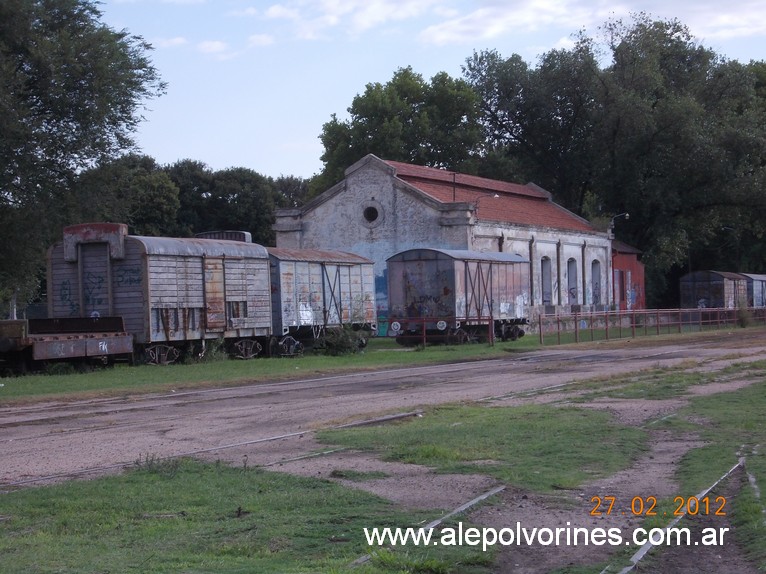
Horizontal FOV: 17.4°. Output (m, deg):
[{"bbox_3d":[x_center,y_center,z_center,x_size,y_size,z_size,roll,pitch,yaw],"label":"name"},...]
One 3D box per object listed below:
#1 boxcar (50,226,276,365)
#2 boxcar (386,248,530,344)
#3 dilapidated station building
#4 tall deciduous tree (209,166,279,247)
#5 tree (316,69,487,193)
[{"bbox_3d":[-6.793,0.344,78.672,3.167,4.423,12.500,-1,-1,15],"label":"boxcar"},{"bbox_3d":[3.367,0.545,106.977,2.930,4.115,12.678,-1,-1,18],"label":"boxcar"},{"bbox_3d":[4.625,-2.040,146.710,10.906,9.617,35.602,-1,-1,17],"label":"dilapidated station building"},{"bbox_3d":[-10.178,-2.542,185.033,6.500,12.300,6.500,-1,-1,0],"label":"tall deciduous tree"},{"bbox_3d":[0.918,-5.865,170.061,12.000,18.200,12.000,-1,-1,0],"label":"tree"}]

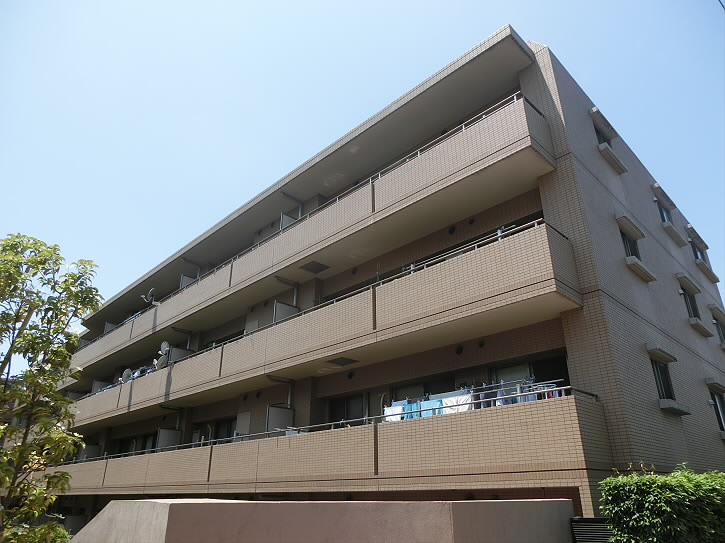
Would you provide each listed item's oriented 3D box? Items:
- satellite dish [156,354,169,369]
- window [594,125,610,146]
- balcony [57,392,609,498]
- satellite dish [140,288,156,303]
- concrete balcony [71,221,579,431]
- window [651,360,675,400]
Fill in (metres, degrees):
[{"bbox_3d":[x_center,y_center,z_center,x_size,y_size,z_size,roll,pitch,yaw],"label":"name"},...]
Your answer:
[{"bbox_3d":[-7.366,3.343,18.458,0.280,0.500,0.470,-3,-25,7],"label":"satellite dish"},{"bbox_3d":[5.810,-3.144,12.168,1.120,0.920,0.150,23,-33,-40],"label":"window"},{"bbox_3d":[-5.307,6.188,15.488,1.130,1.290,24.930,23,-33,-40],"label":"balcony"},{"bbox_3d":[-8.621,0.969,20.287,0.420,0.550,0.470,-3,-25,7],"label":"satellite dish"},{"bbox_3d":[-5.302,3.573,16.694,1.130,1.290,24.930,23,-33,-40],"label":"concrete balcony"},{"bbox_3d":[5.771,2.107,9.717,1.120,0.910,0.150,23,-33,-40],"label":"window"}]

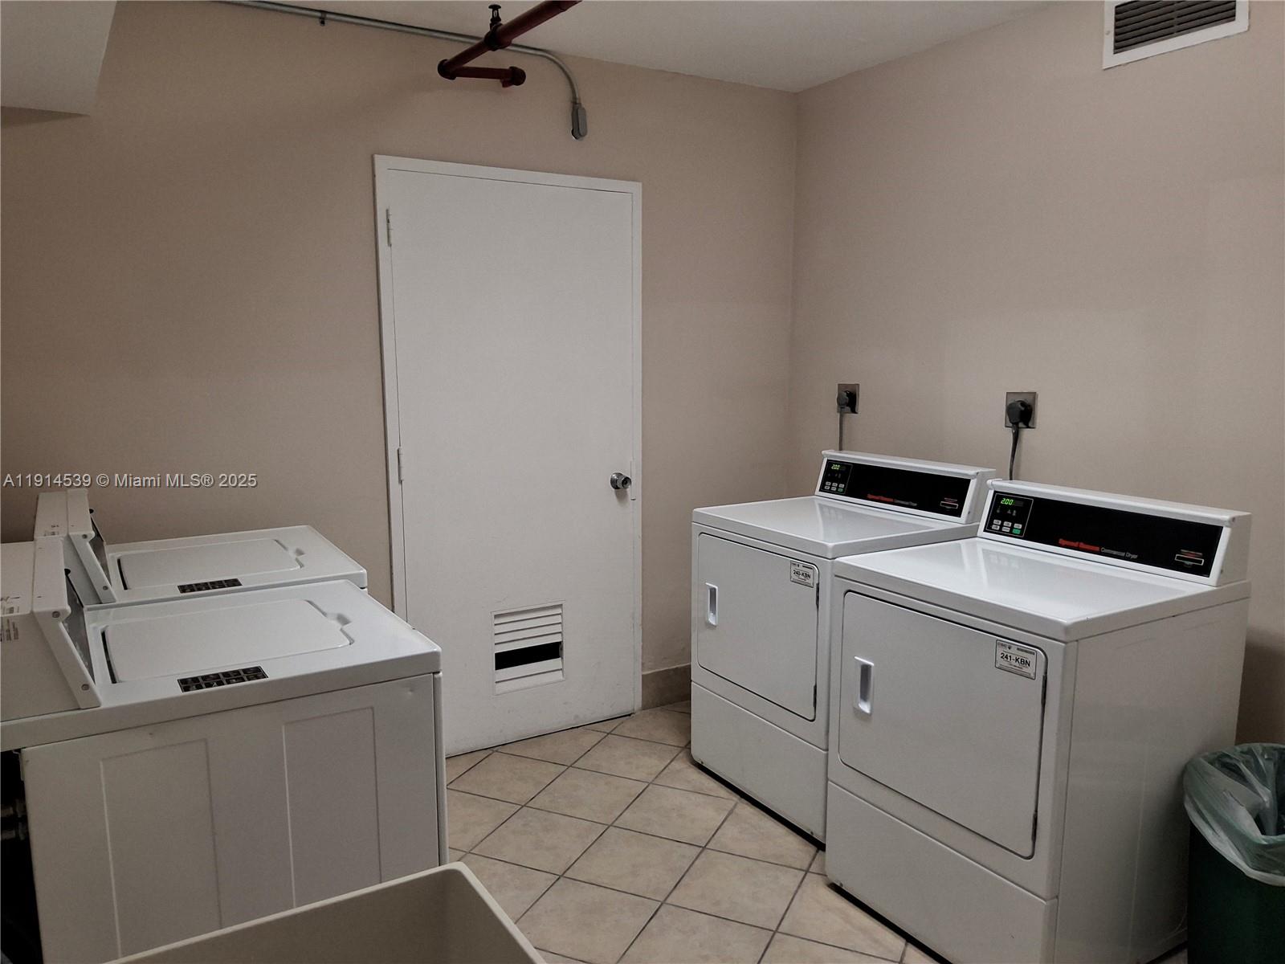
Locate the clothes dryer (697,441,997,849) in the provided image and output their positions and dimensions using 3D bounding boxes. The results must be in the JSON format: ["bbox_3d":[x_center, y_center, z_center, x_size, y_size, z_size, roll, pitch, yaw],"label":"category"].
[{"bbox_3d":[0.661,0.489,3.167,0.709,1.087,0.683,-5,9,-32],"label":"clothes dryer"}]

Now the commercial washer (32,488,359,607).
[{"bbox_3d":[-1.171,0.590,2.487,0.711,1.083,0.652,-5,9,-31],"label":"commercial washer"}]

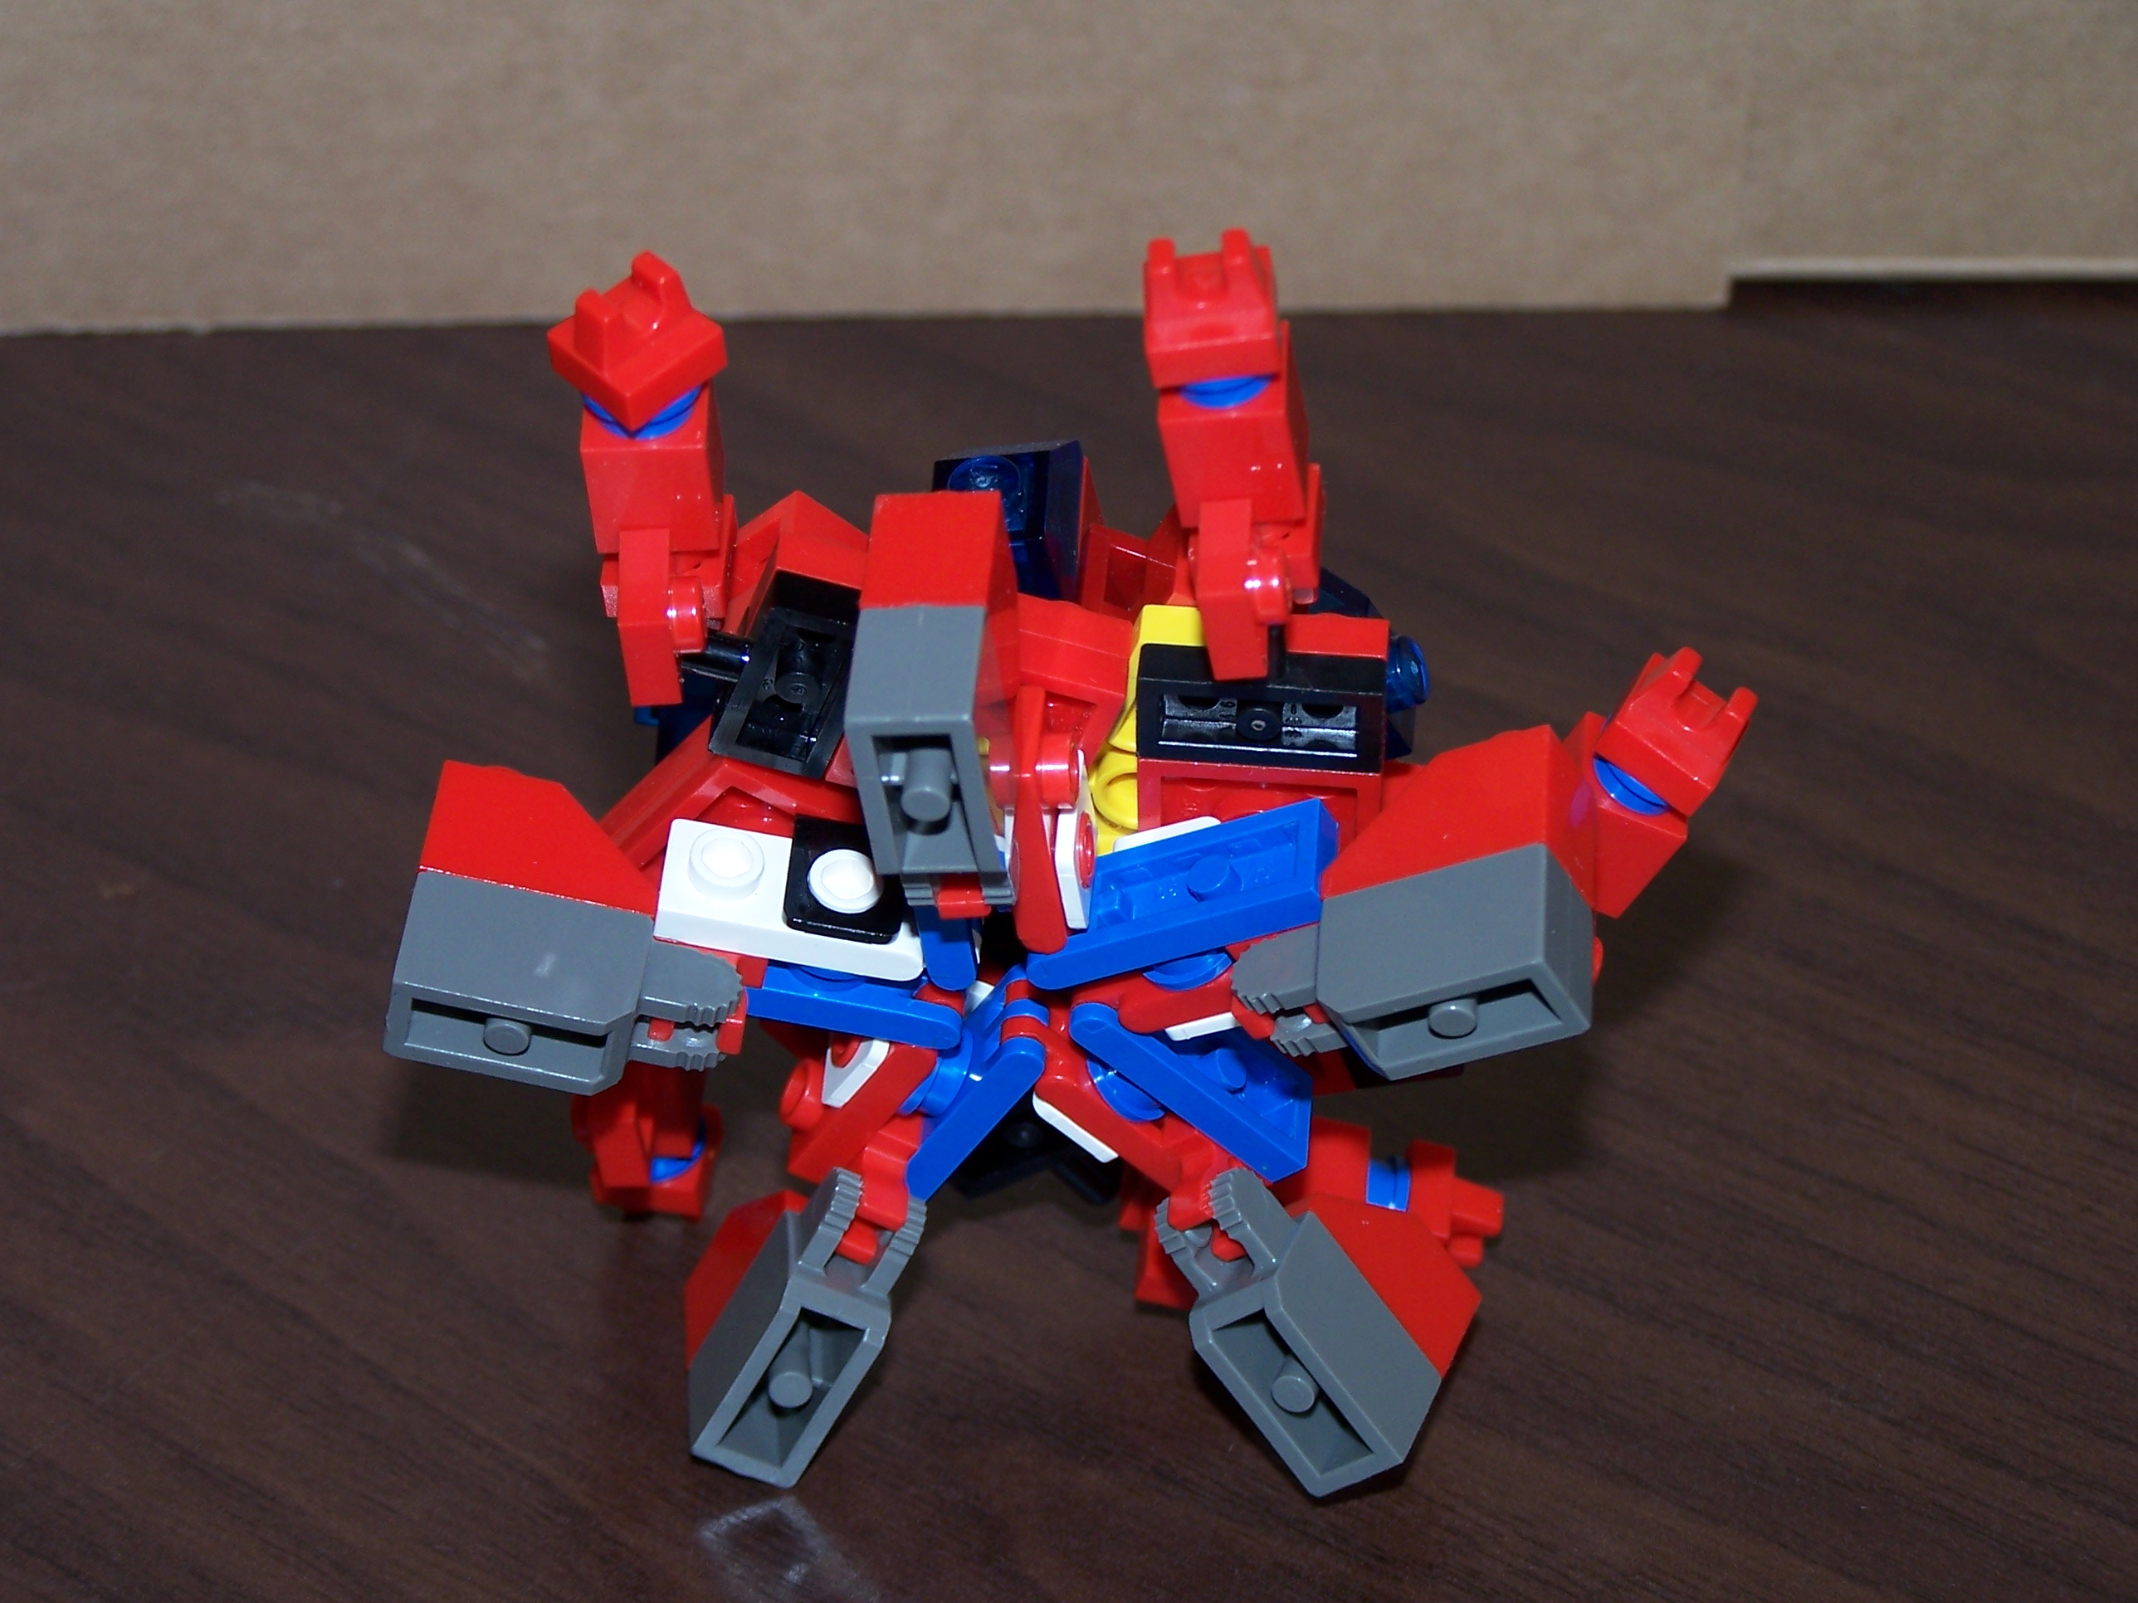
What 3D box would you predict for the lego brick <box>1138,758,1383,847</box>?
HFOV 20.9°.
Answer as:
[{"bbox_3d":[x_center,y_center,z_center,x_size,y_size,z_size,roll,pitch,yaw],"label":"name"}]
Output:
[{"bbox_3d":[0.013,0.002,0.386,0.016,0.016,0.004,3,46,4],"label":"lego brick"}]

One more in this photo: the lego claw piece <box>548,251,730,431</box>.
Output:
[{"bbox_3d":[-0.027,-0.030,0.363,0.008,0.008,0.008,-38,57,-25],"label":"lego claw piece"}]

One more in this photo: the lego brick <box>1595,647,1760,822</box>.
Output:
[{"bbox_3d":[0.041,-0.006,0.388,0.008,0.008,0.008,35,45,-1],"label":"lego brick"}]

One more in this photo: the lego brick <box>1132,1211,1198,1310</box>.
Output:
[{"bbox_3d":[0.008,0.033,0.423,0.008,0.008,0.008,0,9,0],"label":"lego brick"}]

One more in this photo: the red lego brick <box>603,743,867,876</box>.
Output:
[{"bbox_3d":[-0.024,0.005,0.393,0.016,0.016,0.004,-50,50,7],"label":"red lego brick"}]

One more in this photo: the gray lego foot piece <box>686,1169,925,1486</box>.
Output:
[{"bbox_3d":[-0.018,0.036,0.413,0.008,0.023,0.010,23,27,-18],"label":"gray lego foot piece"}]

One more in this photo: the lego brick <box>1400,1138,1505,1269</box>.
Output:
[{"bbox_3d":[0.029,0.030,0.433,0.007,0.008,0.008,18,9,-6],"label":"lego brick"}]

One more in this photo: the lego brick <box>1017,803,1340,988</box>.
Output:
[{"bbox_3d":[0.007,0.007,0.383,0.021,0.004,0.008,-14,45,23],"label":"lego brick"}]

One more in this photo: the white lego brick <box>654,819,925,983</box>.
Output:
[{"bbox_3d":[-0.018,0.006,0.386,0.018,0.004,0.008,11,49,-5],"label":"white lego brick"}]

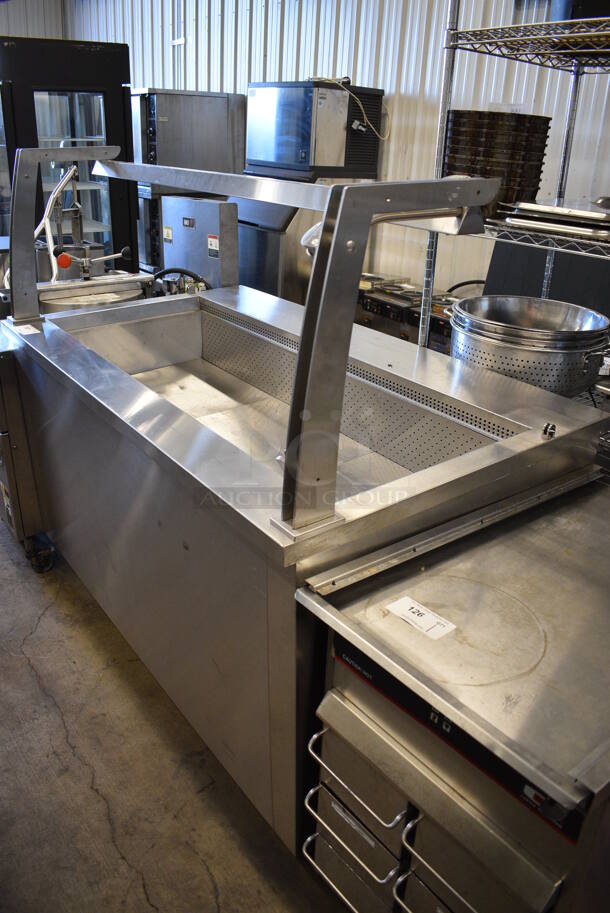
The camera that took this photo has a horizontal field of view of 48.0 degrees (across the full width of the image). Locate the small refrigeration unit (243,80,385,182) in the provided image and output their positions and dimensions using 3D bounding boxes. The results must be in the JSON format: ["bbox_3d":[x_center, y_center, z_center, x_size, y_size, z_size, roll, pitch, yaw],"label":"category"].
[{"bbox_3d":[0.056,-2.367,4.974,0.635,0.560,0.762,-16,32,-34],"label":"small refrigeration unit"}]

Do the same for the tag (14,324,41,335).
[{"bbox_3d":[-0.820,-0.375,2.025,0.048,0.002,0.097,-18,32,-33],"label":"tag"}]

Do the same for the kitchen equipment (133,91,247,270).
[{"bbox_3d":[-1.249,-2.563,6.592,0.970,1.660,0.970,-16,32,-35],"label":"kitchen equipment"}]

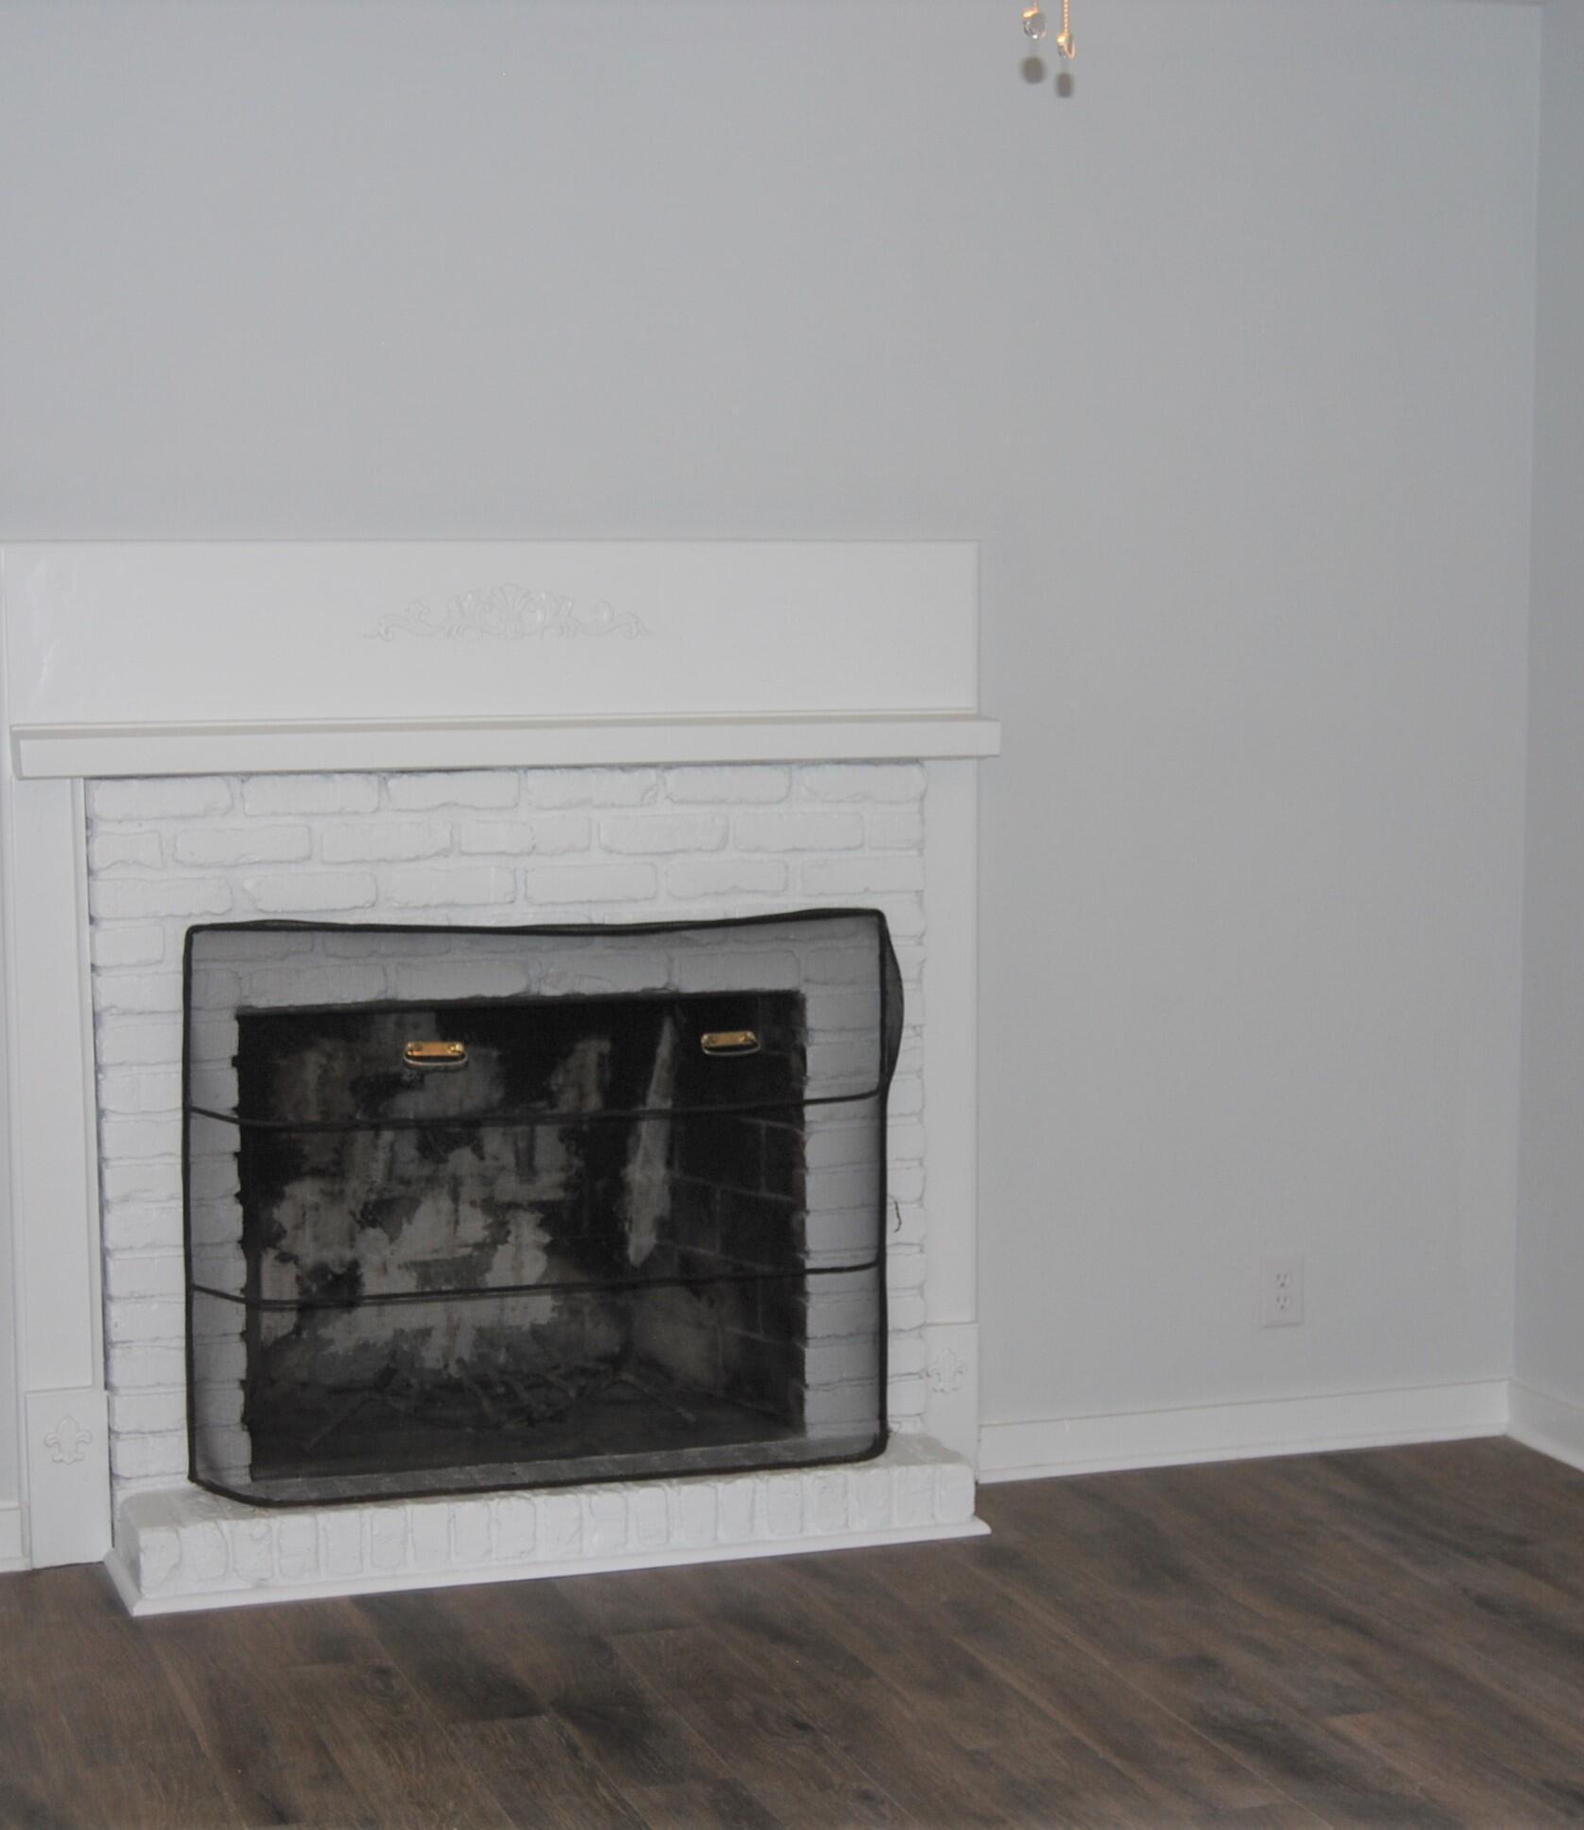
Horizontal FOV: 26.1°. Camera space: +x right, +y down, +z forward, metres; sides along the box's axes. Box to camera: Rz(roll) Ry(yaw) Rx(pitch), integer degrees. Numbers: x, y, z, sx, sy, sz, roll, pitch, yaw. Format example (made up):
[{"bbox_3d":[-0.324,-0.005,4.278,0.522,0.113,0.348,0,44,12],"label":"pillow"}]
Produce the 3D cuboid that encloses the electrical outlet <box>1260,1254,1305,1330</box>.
[{"bbox_3d":[0.818,0.625,5.673,0.077,0.121,0.008,-2,6,-18],"label":"electrical outlet"}]

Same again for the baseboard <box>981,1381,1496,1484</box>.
[{"bbox_3d":[0.752,0.854,5.663,0.956,0.090,0.024,-2,6,-18],"label":"baseboard"}]

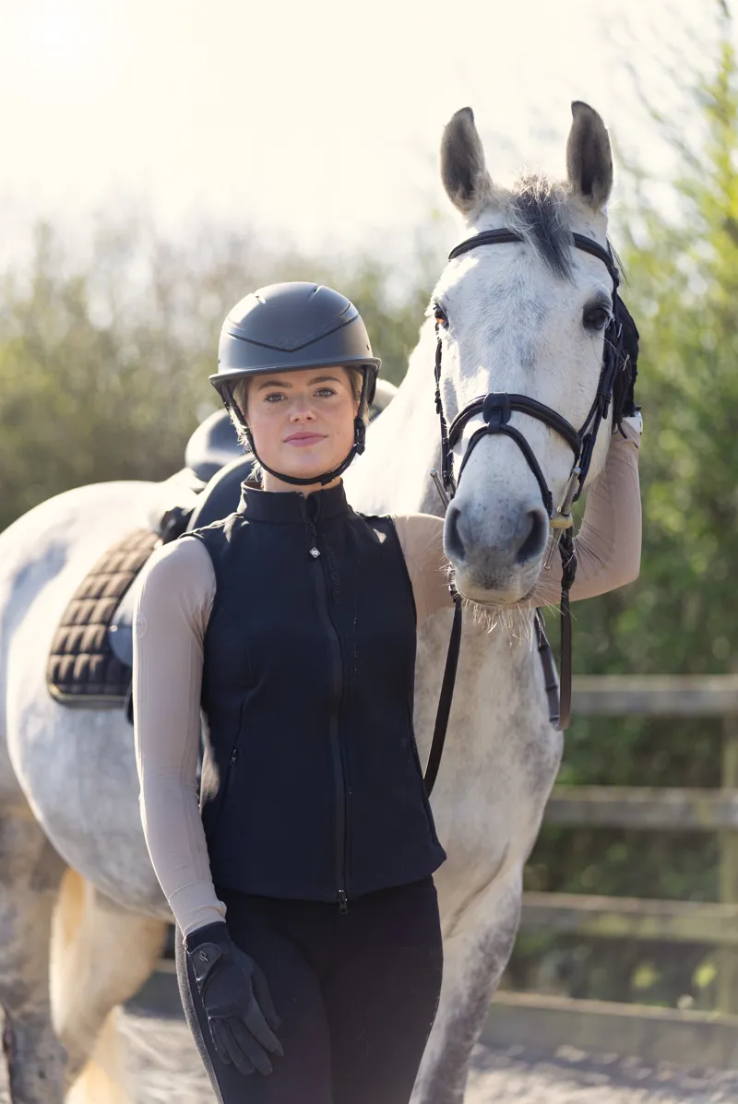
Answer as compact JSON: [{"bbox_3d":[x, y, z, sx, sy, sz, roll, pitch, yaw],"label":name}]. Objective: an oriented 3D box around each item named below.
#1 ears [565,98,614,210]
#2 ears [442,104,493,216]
[{"bbox_3d":[0.306,-0.551,4.780,0.064,0.152,0.065,-3,2,7],"label":"ears"},{"bbox_3d":[0.135,-0.543,4.780,0.066,0.150,0.065,-2,2,7],"label":"ears"}]

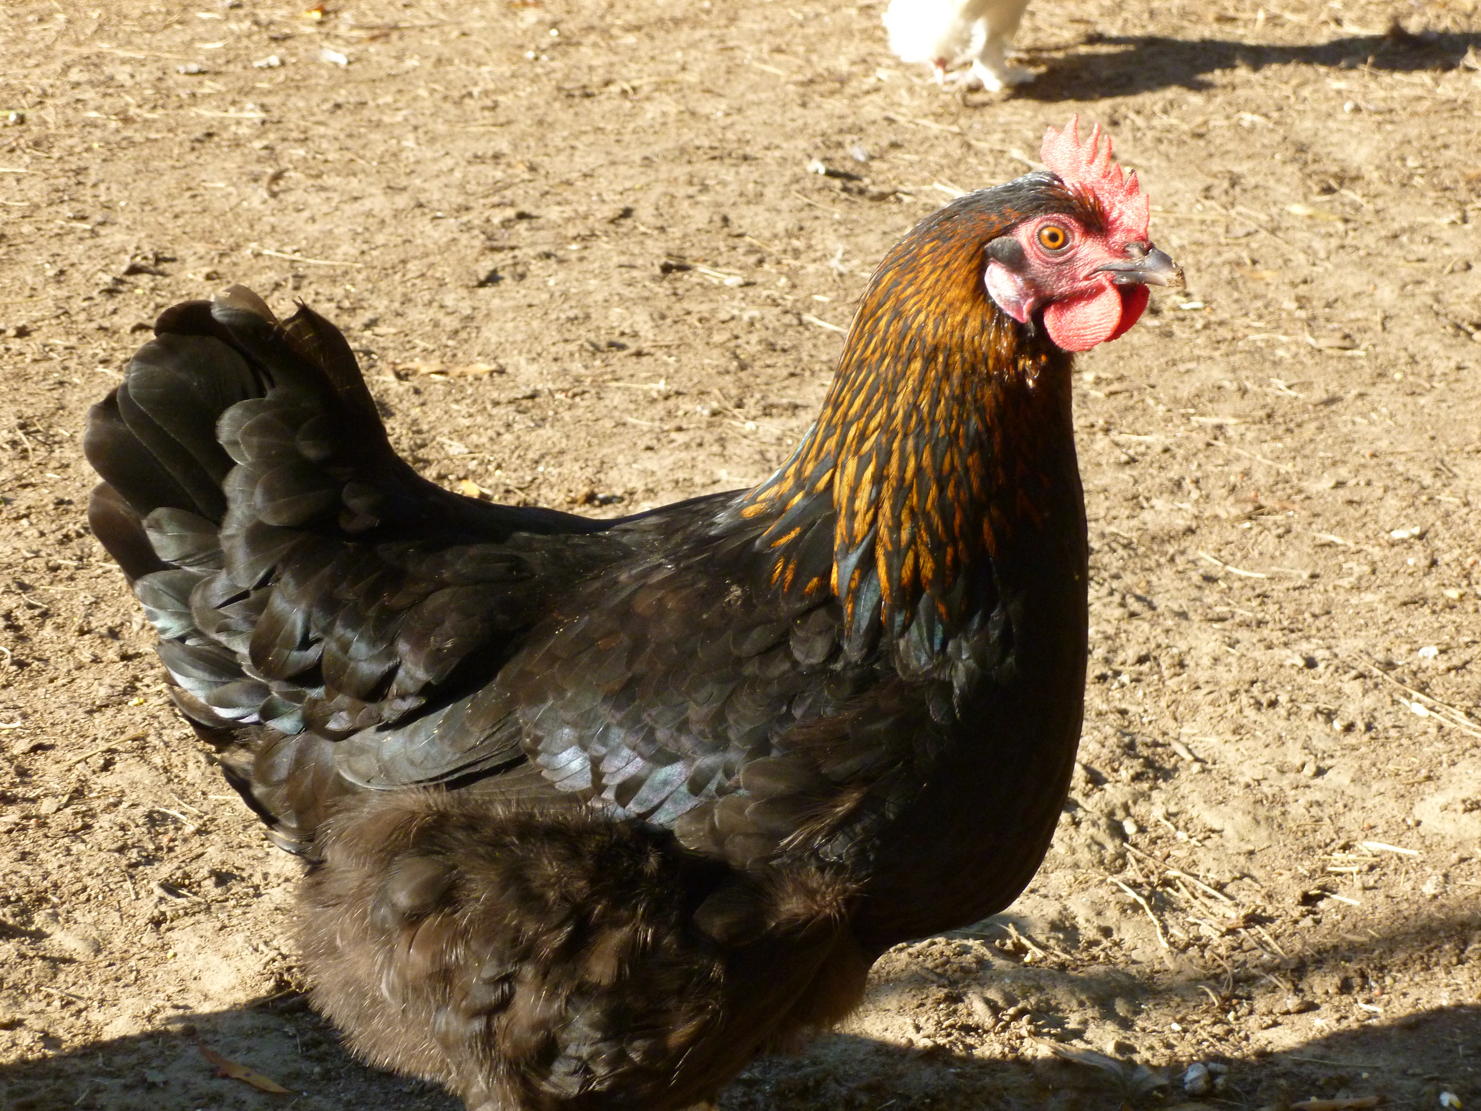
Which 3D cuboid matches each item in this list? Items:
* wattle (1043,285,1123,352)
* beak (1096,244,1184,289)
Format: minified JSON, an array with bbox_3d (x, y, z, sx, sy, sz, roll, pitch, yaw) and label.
[{"bbox_3d":[0.124,-0.086,1.392,0.028,0.024,0.009,6,21,17],"label":"wattle"},{"bbox_3d":[0.145,-0.105,1.395,0.032,0.014,0.014,10,22,15],"label":"beak"}]

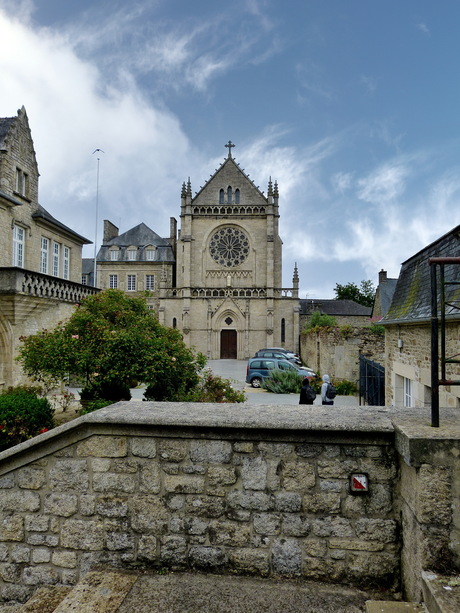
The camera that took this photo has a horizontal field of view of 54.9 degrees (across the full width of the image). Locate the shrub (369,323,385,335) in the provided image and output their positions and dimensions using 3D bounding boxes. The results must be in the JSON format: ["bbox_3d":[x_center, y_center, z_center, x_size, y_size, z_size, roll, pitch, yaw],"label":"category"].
[{"bbox_3d":[7.801,1.183,23.500,0.900,0.620,0.800,2,-3,-17],"label":"shrub"}]

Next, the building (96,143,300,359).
[{"bbox_3d":[-3.356,-6.268,59.478,24.240,25.930,13.000,1,-3,3],"label":"building"}]

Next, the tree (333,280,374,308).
[{"bbox_3d":[20.327,1.512,71.673,7.500,11.500,7.500,1,-3,0],"label":"tree"}]

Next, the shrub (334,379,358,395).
[{"bbox_3d":[6.325,4.322,24.224,1.150,0.850,1.000,1,-3,-11],"label":"shrub"}]

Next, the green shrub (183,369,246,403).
[{"bbox_3d":[-0.530,3.090,14.300,2.100,1.600,1.700,0,-3,0],"label":"green shrub"}]

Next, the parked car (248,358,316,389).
[{"bbox_3d":[3.300,4.219,28.300,4.380,1.800,1.820,0,-3,4],"label":"parked car"}]

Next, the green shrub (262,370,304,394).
[{"bbox_3d":[3.100,4.294,25.500,2.400,1.300,1.800,0,-3,0],"label":"green shrub"}]

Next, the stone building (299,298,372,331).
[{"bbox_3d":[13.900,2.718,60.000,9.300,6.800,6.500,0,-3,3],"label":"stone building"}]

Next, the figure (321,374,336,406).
[{"bbox_3d":[3.614,3.373,16.251,0.500,1.720,0.520,0,-3,21],"label":"figure"}]

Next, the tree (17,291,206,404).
[{"bbox_3d":[-3.950,1.598,14.900,6.200,4.300,5.400,0,-3,0],"label":"tree"}]

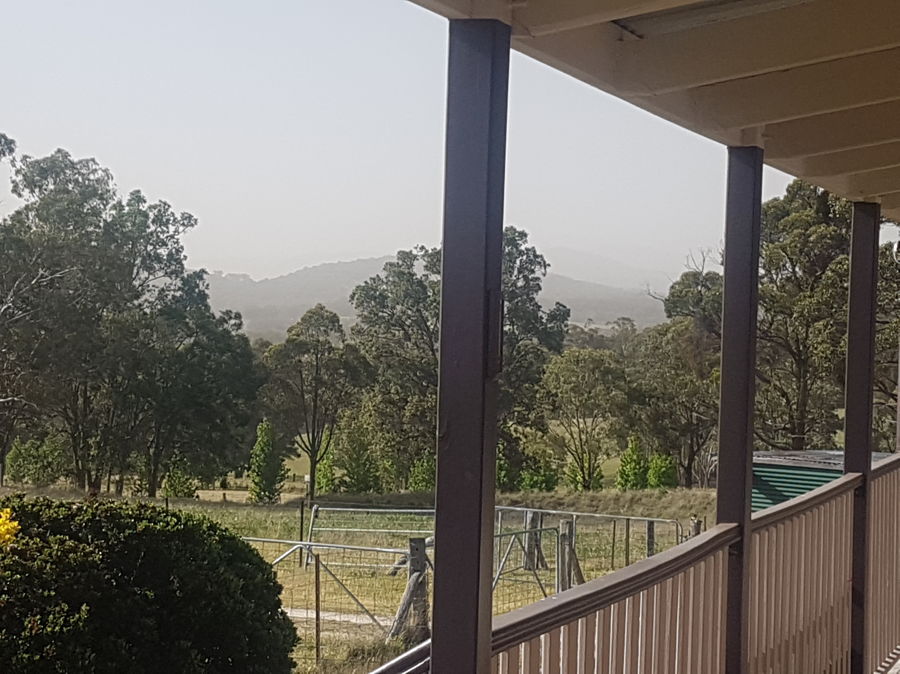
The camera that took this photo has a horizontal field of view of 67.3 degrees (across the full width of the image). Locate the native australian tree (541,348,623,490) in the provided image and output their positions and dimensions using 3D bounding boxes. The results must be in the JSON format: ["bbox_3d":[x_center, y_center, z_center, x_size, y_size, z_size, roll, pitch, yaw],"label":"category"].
[{"bbox_3d":[6.034,3.786,31.000,3.650,6.390,3.650,2,0,0],"label":"native australian tree"}]

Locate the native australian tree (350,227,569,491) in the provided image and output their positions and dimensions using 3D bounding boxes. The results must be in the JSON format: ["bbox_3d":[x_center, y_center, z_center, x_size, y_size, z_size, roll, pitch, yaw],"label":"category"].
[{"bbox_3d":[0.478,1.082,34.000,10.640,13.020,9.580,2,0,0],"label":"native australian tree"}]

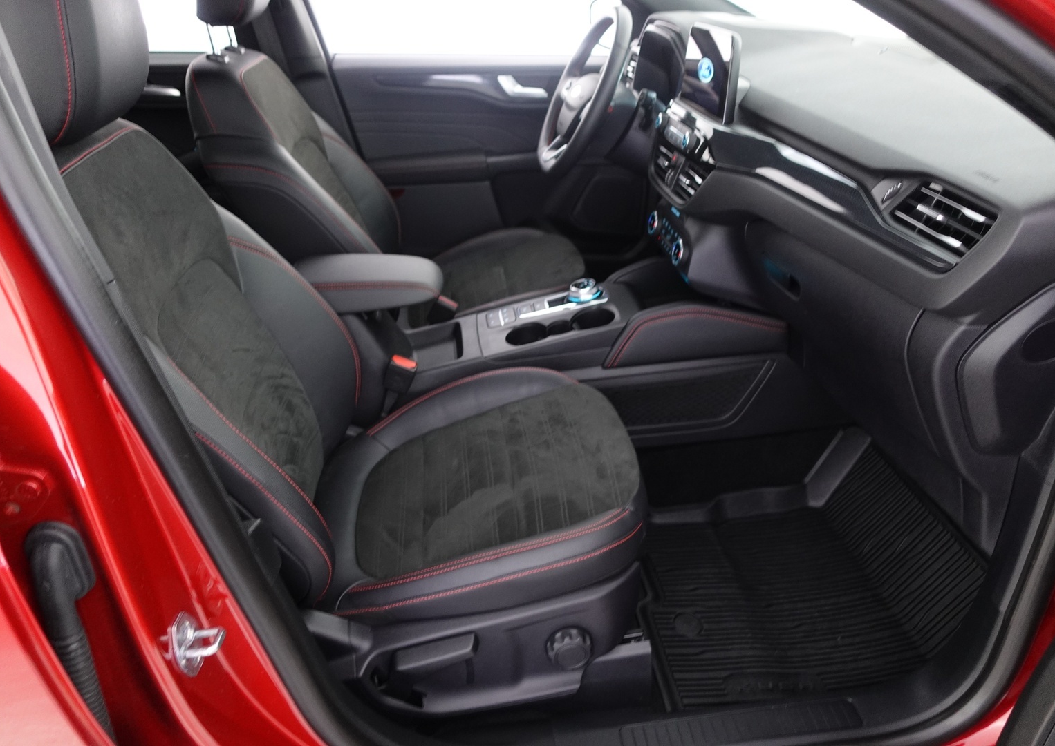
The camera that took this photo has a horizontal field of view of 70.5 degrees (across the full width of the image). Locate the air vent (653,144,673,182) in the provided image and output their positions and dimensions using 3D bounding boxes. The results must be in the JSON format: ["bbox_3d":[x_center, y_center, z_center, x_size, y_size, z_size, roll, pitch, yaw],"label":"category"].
[{"bbox_3d":[0.247,-0.377,1.342,0.030,0.063,0.080,-3,29,-6],"label":"air vent"}]

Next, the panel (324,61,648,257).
[{"bbox_3d":[-0.050,-0.530,1.964,0.870,0.570,0.140,-3,29,-6],"label":"panel"}]

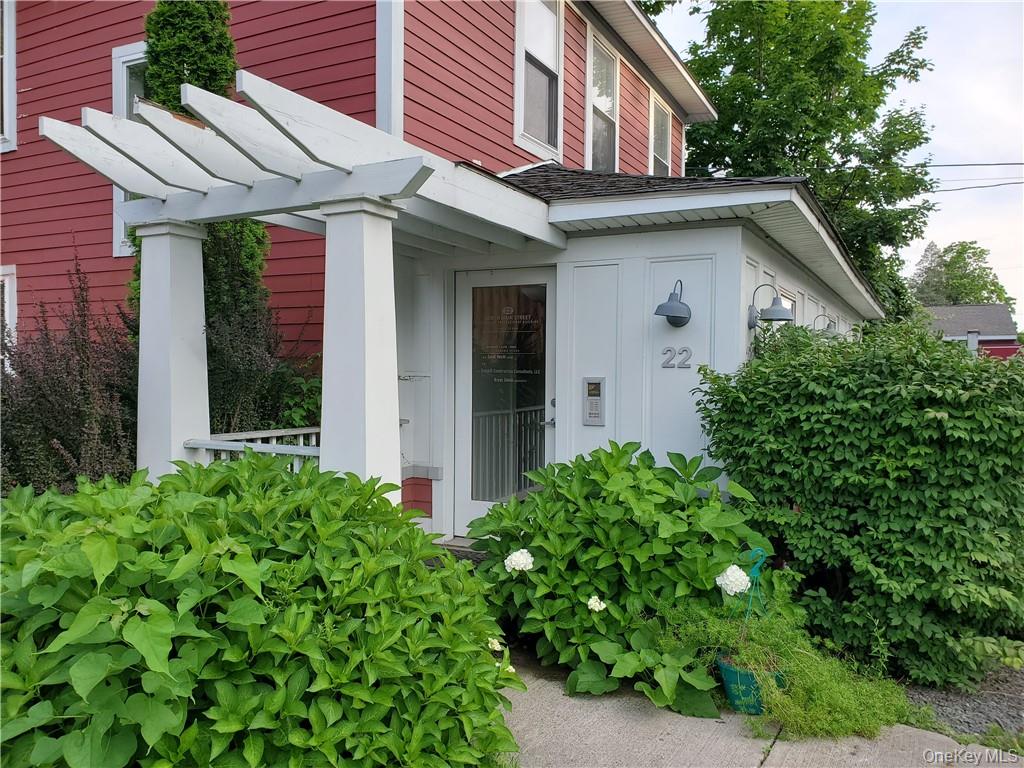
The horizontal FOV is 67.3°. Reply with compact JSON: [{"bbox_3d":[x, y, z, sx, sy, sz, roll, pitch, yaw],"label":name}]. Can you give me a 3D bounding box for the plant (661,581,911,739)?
[{"bbox_3d":[1.210,1.197,3.450,1.030,0.530,0.680,1,2,0],"label":"plant"}]

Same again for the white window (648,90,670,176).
[{"bbox_3d":[2.204,-3.358,11.636,0.120,1.798,1.163,2,2,27],"label":"white window"}]

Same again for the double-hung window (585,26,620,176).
[{"bbox_3d":[1.081,-3.287,9.470,0.120,1.798,1.164,2,2,27],"label":"double-hung window"}]

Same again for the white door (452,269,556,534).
[{"bbox_3d":[-0.045,0.171,5.686,0.930,2.050,0.070,2,2,28],"label":"white door"}]

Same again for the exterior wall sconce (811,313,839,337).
[{"bbox_3d":[3.189,-0.555,7.801,0.280,0.290,0.235,2,2,28],"label":"exterior wall sconce"}]

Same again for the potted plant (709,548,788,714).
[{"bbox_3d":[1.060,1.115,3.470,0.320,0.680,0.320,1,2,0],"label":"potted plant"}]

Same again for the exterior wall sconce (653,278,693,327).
[{"bbox_3d":[1.008,-0.504,4.808,0.225,0.295,0.270,2,2,28],"label":"exterior wall sconce"}]

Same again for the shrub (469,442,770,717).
[{"bbox_3d":[0.605,0.873,4.200,1.500,1.100,1.350,2,2,28],"label":"shrub"}]

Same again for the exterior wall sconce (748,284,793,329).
[{"bbox_3d":[1.649,-0.491,4.883,0.280,0.290,0.235,2,2,28],"label":"exterior wall sconce"}]

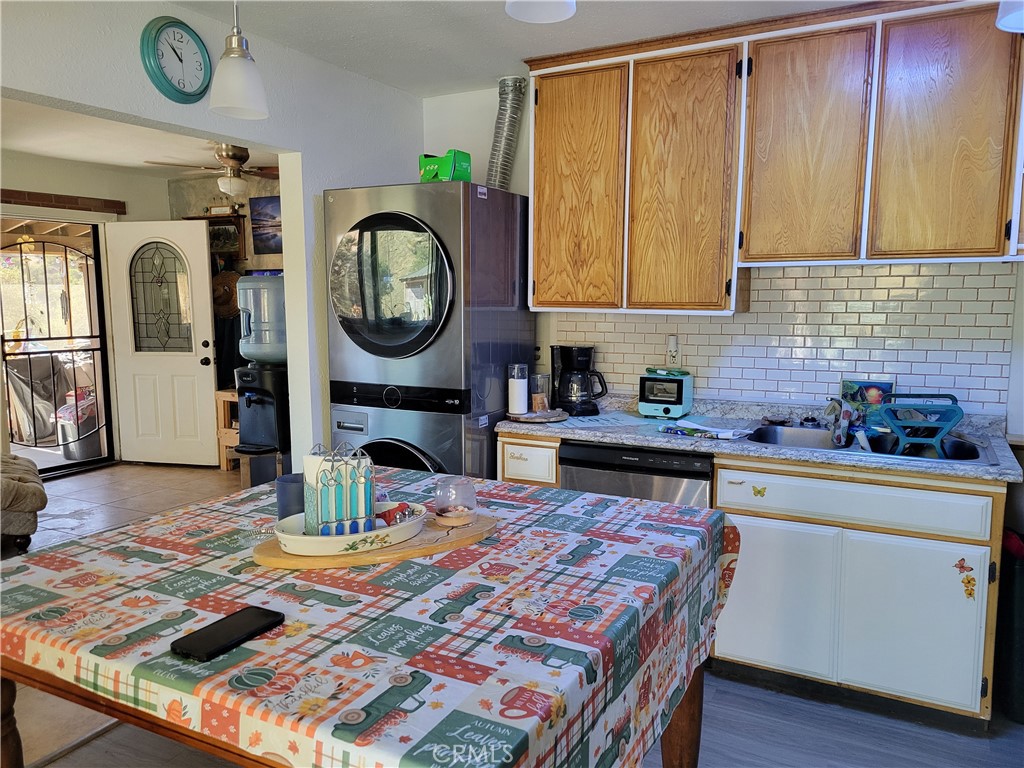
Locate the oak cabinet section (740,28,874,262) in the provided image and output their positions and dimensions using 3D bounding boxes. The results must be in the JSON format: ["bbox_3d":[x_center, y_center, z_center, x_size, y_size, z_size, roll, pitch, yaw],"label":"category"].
[{"bbox_3d":[1.142,-0.875,2.958,0.445,0.823,0.310,3,8,28],"label":"oak cabinet section"}]

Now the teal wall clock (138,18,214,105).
[{"bbox_3d":[-1.142,-1.116,2.659,0.045,0.280,0.280,3,7,29],"label":"teal wall clock"}]

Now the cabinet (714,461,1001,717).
[{"bbox_3d":[1.283,0.643,2.886,0.886,0.796,0.600,3,7,29],"label":"cabinet"}]

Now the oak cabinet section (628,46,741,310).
[{"bbox_3d":[0.744,-0.808,3.179,0.454,0.993,0.310,3,8,28],"label":"oak cabinet section"}]

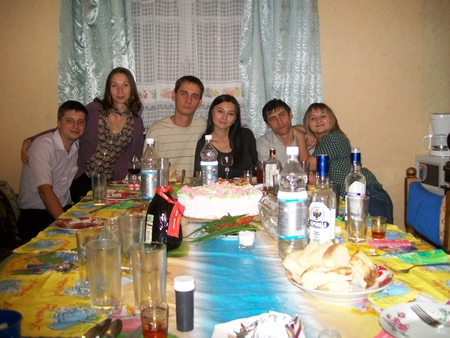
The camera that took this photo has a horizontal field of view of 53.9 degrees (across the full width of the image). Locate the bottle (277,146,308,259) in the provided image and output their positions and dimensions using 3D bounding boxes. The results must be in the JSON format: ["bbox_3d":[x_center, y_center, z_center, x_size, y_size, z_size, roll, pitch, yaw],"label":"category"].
[{"bbox_3d":[0.194,0.100,1.265,0.087,0.326,0.087,0,6,0],"label":"bottle"}]

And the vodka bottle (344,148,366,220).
[{"bbox_3d":[0.488,0.065,1.643,0.075,0.279,0.075,-1,6,2],"label":"vodka bottle"}]

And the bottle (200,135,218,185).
[{"bbox_3d":[-0.076,-0.001,2.170,0.086,0.326,0.086,0,6,0],"label":"bottle"}]

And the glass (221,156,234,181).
[{"bbox_3d":[0.015,0.008,2.680,0.073,0.185,0.073,0,6,0],"label":"glass"}]

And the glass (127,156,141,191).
[{"bbox_3d":[-0.515,0.032,2.518,0.074,0.190,0.074,-2,6,-12],"label":"glass"}]

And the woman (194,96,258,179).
[{"bbox_3d":[0.010,0.175,2.834,0.470,1.300,0.720,0,6,3],"label":"woman"}]

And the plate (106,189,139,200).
[{"bbox_3d":[-0.551,0.137,2.360,0.190,0.024,0.190,0,6,0],"label":"plate"}]

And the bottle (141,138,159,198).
[{"bbox_3d":[-0.355,0.015,2.093,0.080,0.310,0.080,-2,6,-10],"label":"bottle"}]

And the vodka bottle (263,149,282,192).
[{"bbox_3d":[0.269,0.003,2.466,0.100,0.232,0.065,1,7,21],"label":"vodka bottle"}]

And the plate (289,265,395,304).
[{"bbox_3d":[0.268,0.260,1.030,0.235,0.033,0.235,-1,6,0],"label":"plate"}]

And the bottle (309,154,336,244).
[{"bbox_3d":[0.301,0.099,1.355,0.076,0.281,0.076,4,8,39],"label":"bottle"}]

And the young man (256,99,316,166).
[{"bbox_3d":[0.400,0.189,2.795,0.520,1.290,0.720,0,6,0],"label":"young man"}]

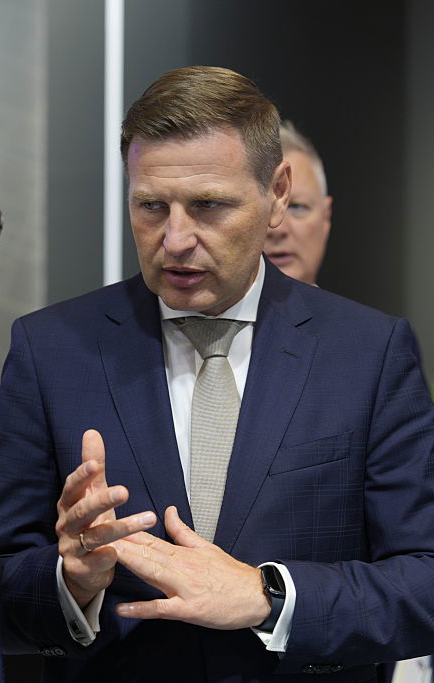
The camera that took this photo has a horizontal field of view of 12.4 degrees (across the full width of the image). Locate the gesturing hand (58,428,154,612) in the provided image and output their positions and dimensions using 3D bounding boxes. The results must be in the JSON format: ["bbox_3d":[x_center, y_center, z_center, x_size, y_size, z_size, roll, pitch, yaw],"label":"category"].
[{"bbox_3d":[-0.097,0.162,1.790,0.097,0.160,0.135,0,0,-27],"label":"gesturing hand"}]

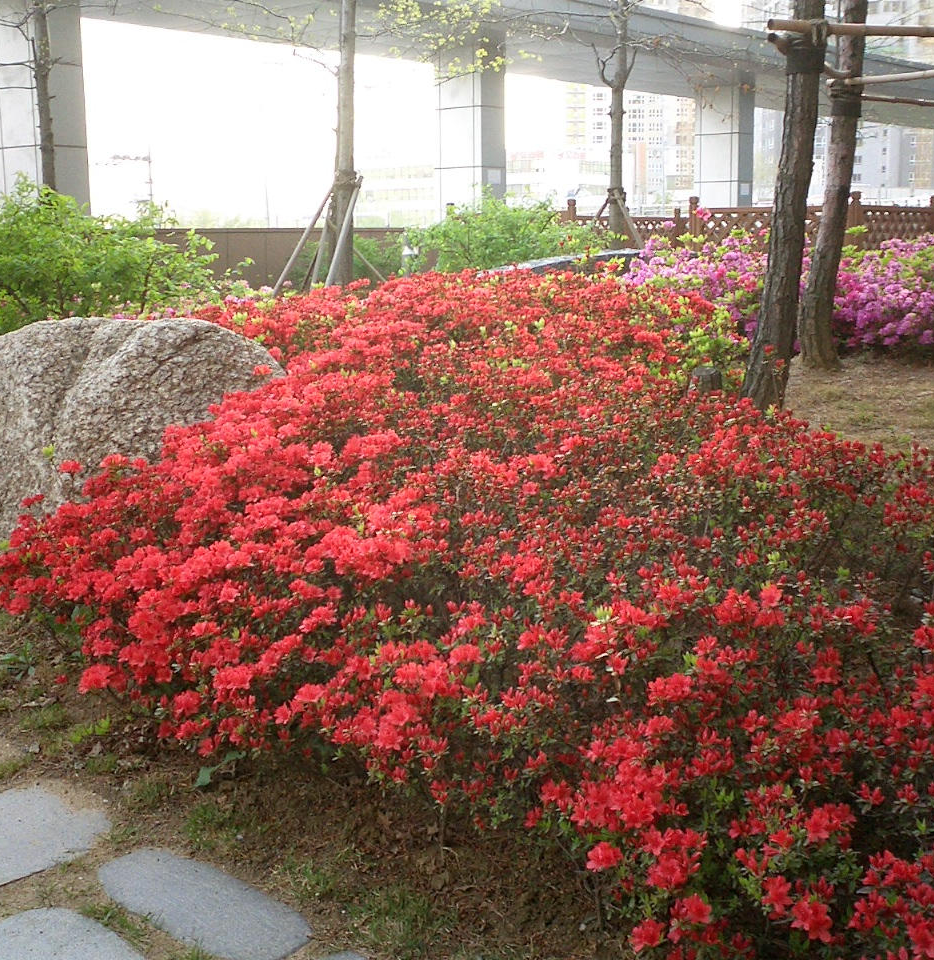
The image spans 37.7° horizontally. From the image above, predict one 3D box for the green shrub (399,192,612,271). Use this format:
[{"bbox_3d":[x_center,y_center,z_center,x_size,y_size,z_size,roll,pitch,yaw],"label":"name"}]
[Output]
[{"bbox_3d":[0.295,-1.854,11.453,1.750,1.080,1.550,0,10,1],"label":"green shrub"}]

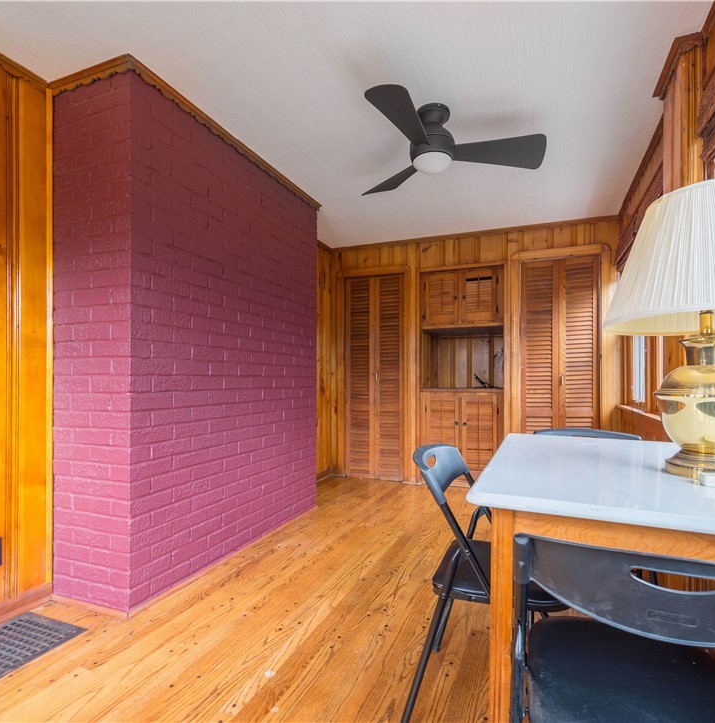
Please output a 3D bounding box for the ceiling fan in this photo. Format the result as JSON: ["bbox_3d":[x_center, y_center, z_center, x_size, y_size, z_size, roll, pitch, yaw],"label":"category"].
[{"bbox_3d":[0.450,-1.120,2.150,1.030,0.295,1.060,0,-1,0],"label":"ceiling fan"}]

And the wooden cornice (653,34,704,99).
[{"bbox_3d":[1.375,-1.246,1.830,0.088,0.054,0.400,0,-1,25],"label":"wooden cornice"}]

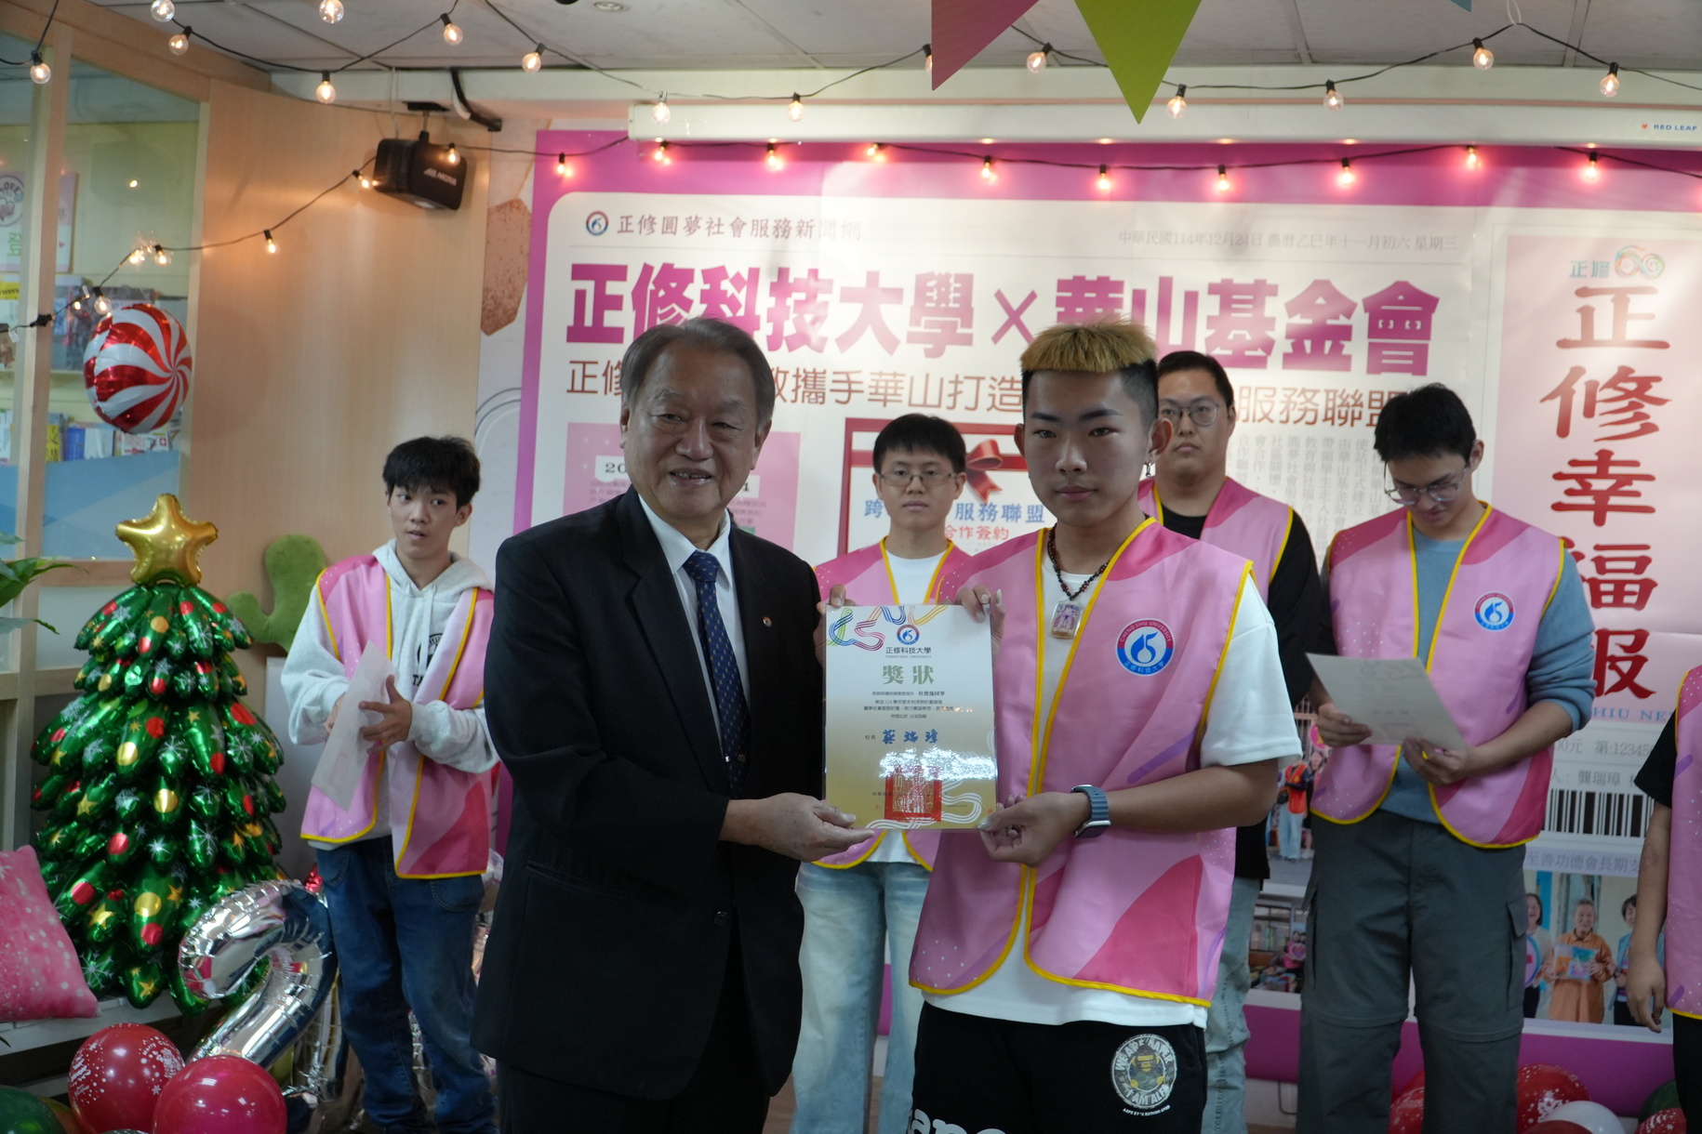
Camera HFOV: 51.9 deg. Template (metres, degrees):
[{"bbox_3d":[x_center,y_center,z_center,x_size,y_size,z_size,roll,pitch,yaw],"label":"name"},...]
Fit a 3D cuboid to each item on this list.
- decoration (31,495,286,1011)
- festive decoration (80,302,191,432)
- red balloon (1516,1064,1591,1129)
[{"bbox_3d":[-1.569,0.393,3.970,0.550,1.100,0.550,3,1,-22],"label":"decoration"},{"bbox_3d":[-1.749,-0.482,4.280,0.220,0.320,0.320,4,1,16],"label":"festive decoration"},{"bbox_3d":[1.675,1.341,4.250,0.260,0.275,0.260,4,1,22],"label":"red balloon"}]

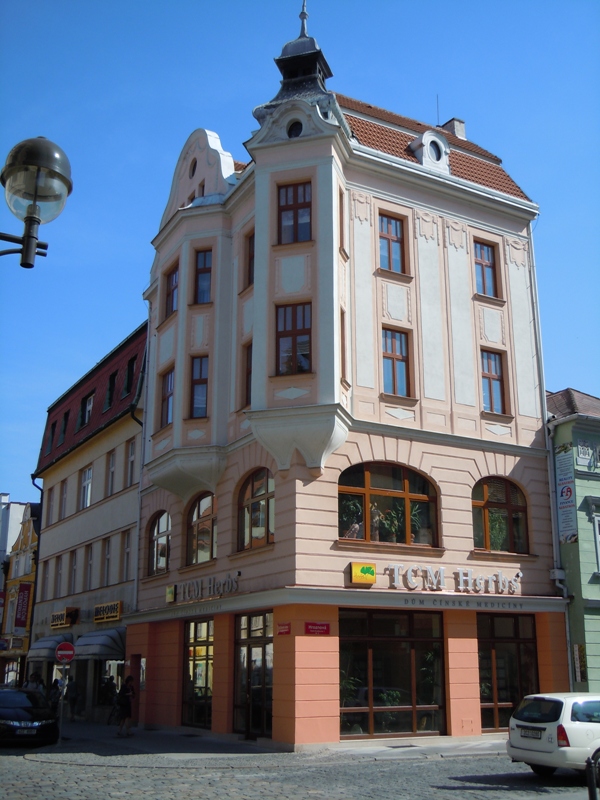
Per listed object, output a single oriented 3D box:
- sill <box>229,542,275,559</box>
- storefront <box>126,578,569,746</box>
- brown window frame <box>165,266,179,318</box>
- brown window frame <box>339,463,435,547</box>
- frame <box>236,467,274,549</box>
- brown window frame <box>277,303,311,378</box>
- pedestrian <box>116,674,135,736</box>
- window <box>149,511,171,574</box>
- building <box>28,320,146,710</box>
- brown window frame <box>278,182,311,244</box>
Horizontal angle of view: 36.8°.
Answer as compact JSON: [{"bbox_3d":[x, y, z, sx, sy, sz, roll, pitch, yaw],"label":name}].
[{"bbox_3d":[-1.270,4.146,24.456,0.250,0.150,2.650,9,-19,-28],"label":"sill"},{"bbox_3d":[0.969,8.471,28.746,9.400,3.780,11.900,9,-19,-29],"label":"storefront"},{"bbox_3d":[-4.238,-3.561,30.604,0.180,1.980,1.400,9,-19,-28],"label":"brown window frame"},{"bbox_3d":[2.434,2.869,24.568,3.250,2.250,0.220,9,-19,-29],"label":"brown window frame"},{"bbox_3d":[-1.204,3.044,24.928,0.160,2.150,2.170,9,-19,-28],"label":"frame"},{"bbox_3d":[-0.150,-1.627,24.056,0.998,2.100,0.180,-5,-17,15],"label":"brown window frame"},{"bbox_3d":[-5.033,8.887,26.216,0.440,1.654,0.460,-8,-18,24],"label":"pedestrian"},{"bbox_3d":[-4.743,4.846,30.993,0.150,2.120,2.080,9,-19,-28],"label":"window"},{"bbox_3d":[-5.989,6.528,41.176,9.000,15.000,15.000,9,-19,-28],"label":"building"},{"bbox_3d":[-0.129,-5.112,24.920,0.980,1.820,0.140,-4,-17,14],"label":"brown window frame"}]

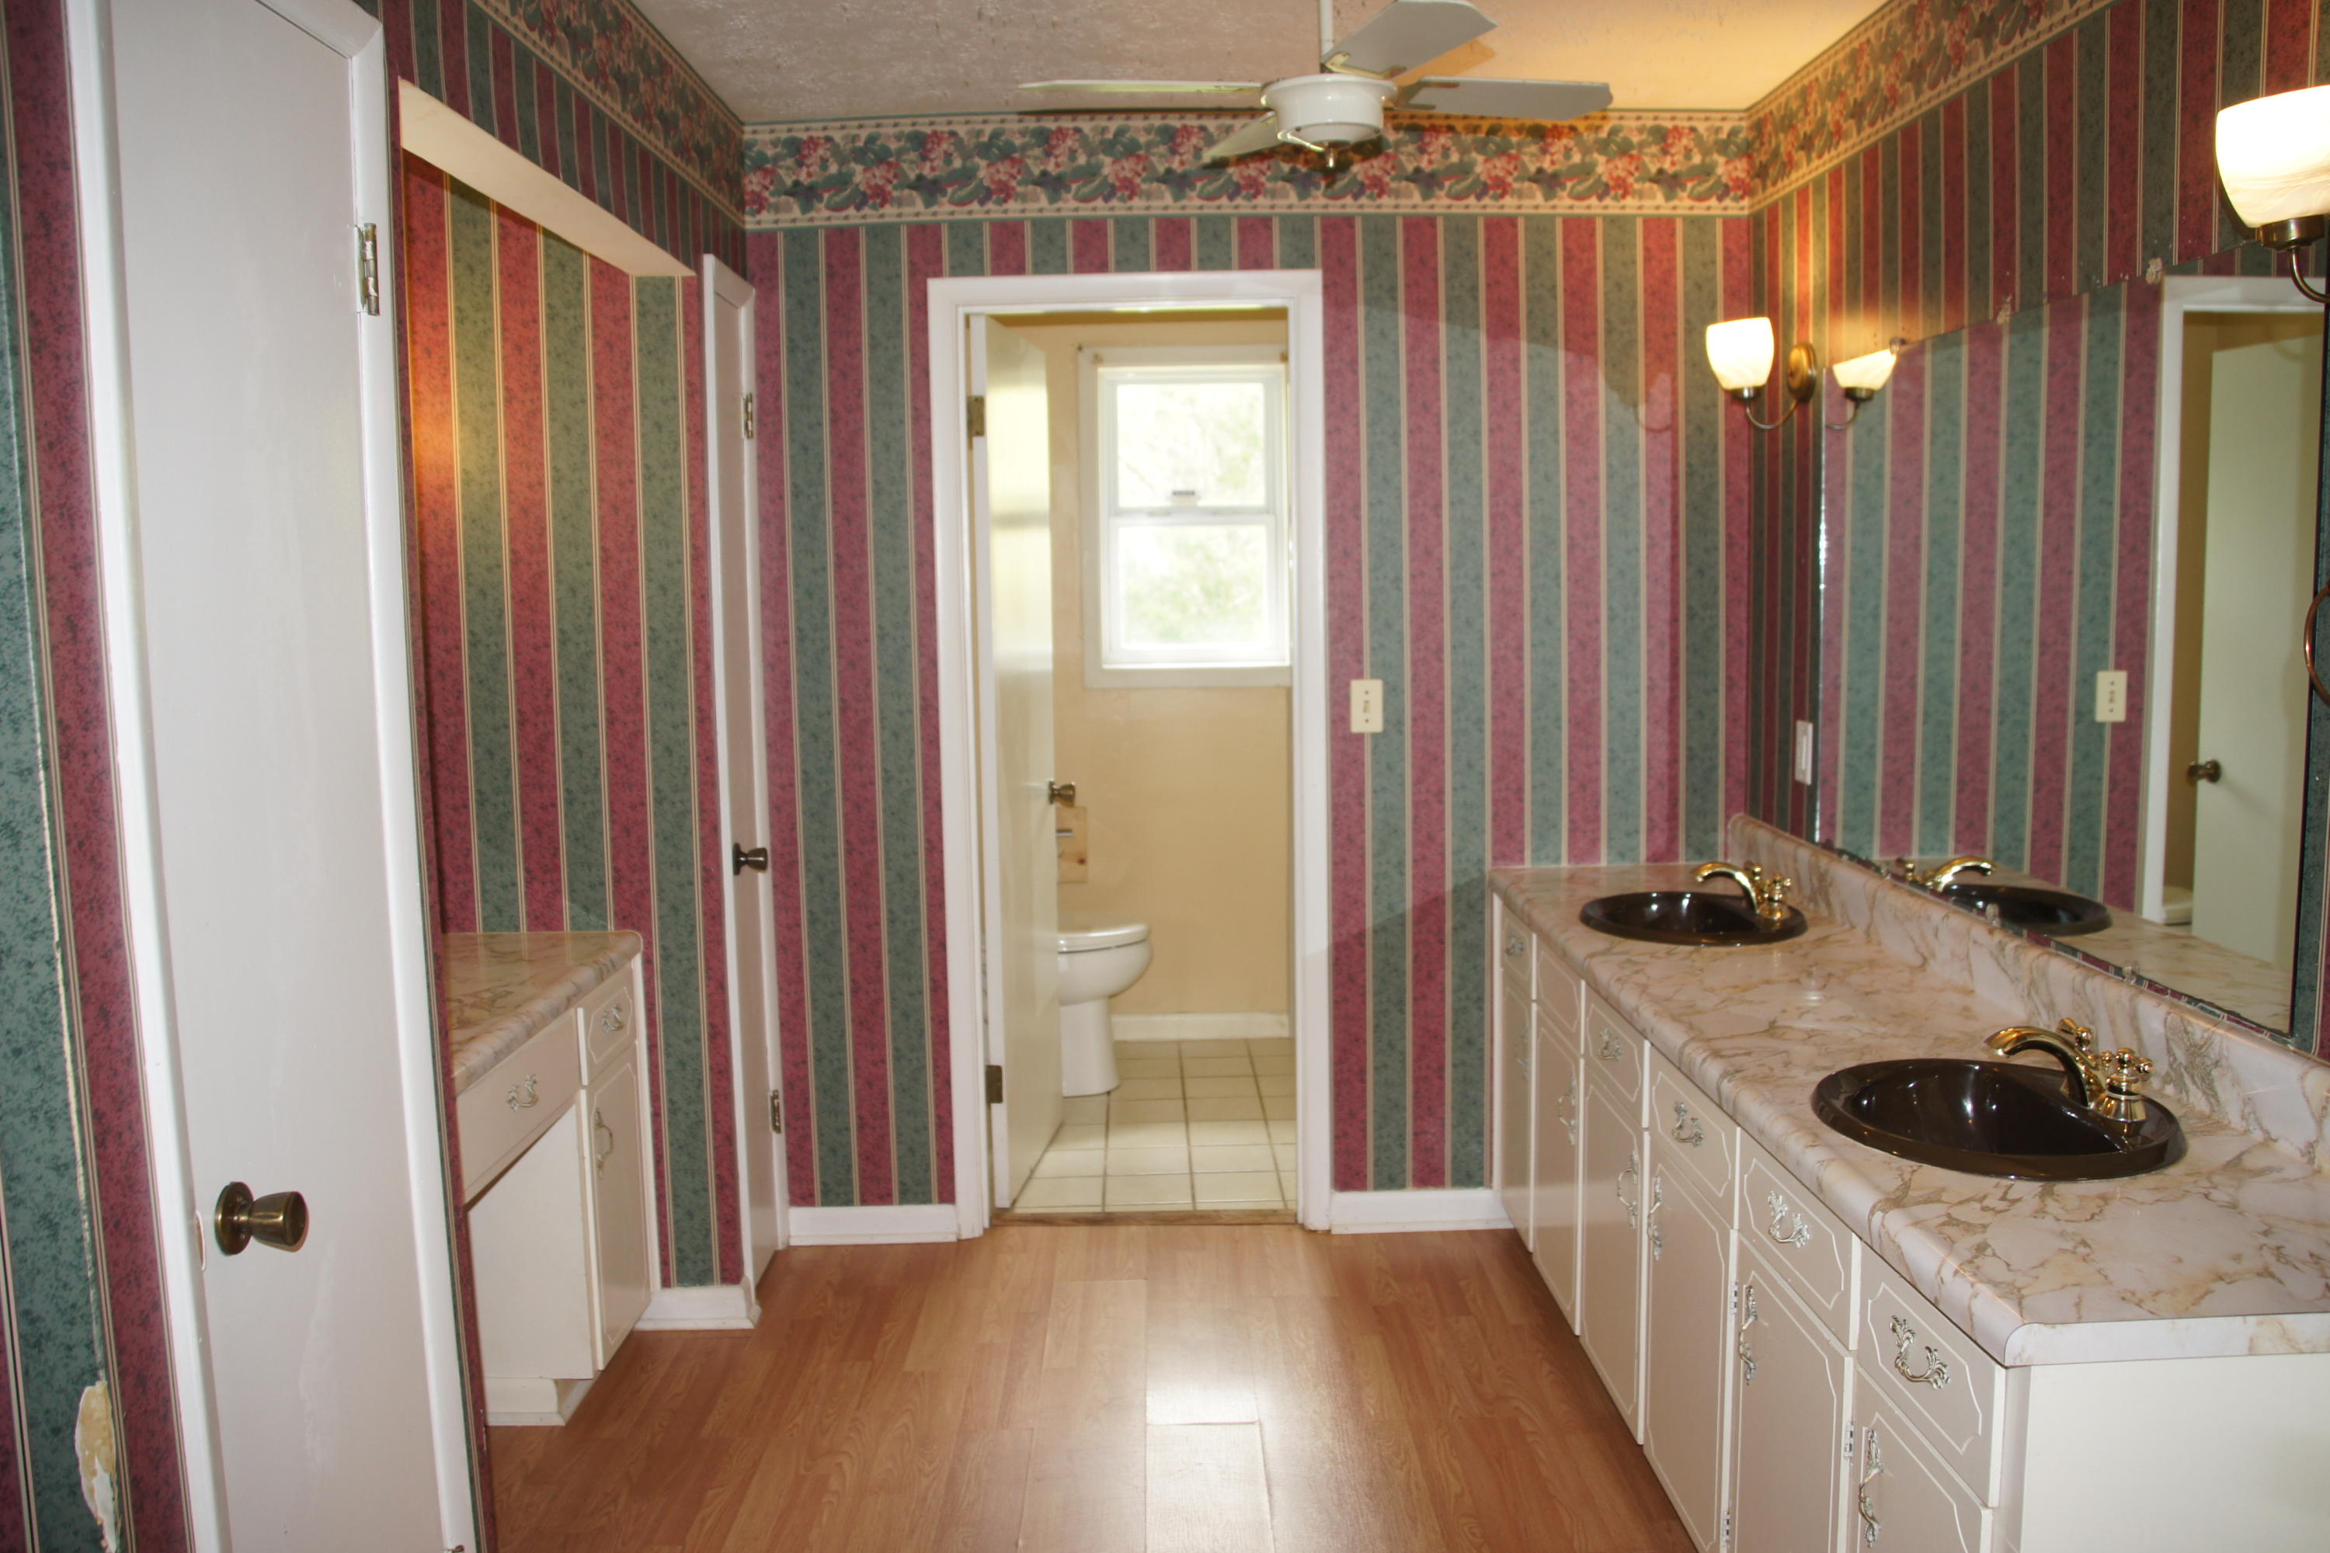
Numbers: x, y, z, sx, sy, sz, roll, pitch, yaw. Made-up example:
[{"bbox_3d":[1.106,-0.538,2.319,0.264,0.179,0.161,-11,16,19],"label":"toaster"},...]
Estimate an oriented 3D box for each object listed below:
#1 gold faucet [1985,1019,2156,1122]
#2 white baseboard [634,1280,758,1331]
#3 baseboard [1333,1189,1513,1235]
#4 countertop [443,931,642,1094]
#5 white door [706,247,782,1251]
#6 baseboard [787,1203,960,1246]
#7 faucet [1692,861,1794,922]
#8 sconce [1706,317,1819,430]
[{"bbox_3d":[1.083,0.356,2.109,0.168,0.100,0.165,-1,7,-1],"label":"gold faucet"},{"bbox_3d":[-0.935,1.059,3.485,0.236,0.092,0.020,-1,7,-1],"label":"white baseboard"},{"bbox_3d":[0.579,0.980,3.931,0.415,0.092,0.020,-1,7,-1],"label":"baseboard"},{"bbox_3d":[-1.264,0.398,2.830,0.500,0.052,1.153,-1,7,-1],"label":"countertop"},{"bbox_3d":[-0.854,0.025,3.601,0.042,2.095,0.375,-1,7,-1],"label":"white door"},{"bbox_3d":[-0.652,1.002,3.919,0.381,0.092,0.020,-1,7,-1],"label":"baseboard"},{"bbox_3d":[1.070,0.219,3.257,0.168,0.100,0.168,-1,7,-1],"label":"faucet"},{"bbox_3d":[1.146,-0.783,3.398,0.193,0.216,0.137,-1,7,-1],"label":"sconce"}]

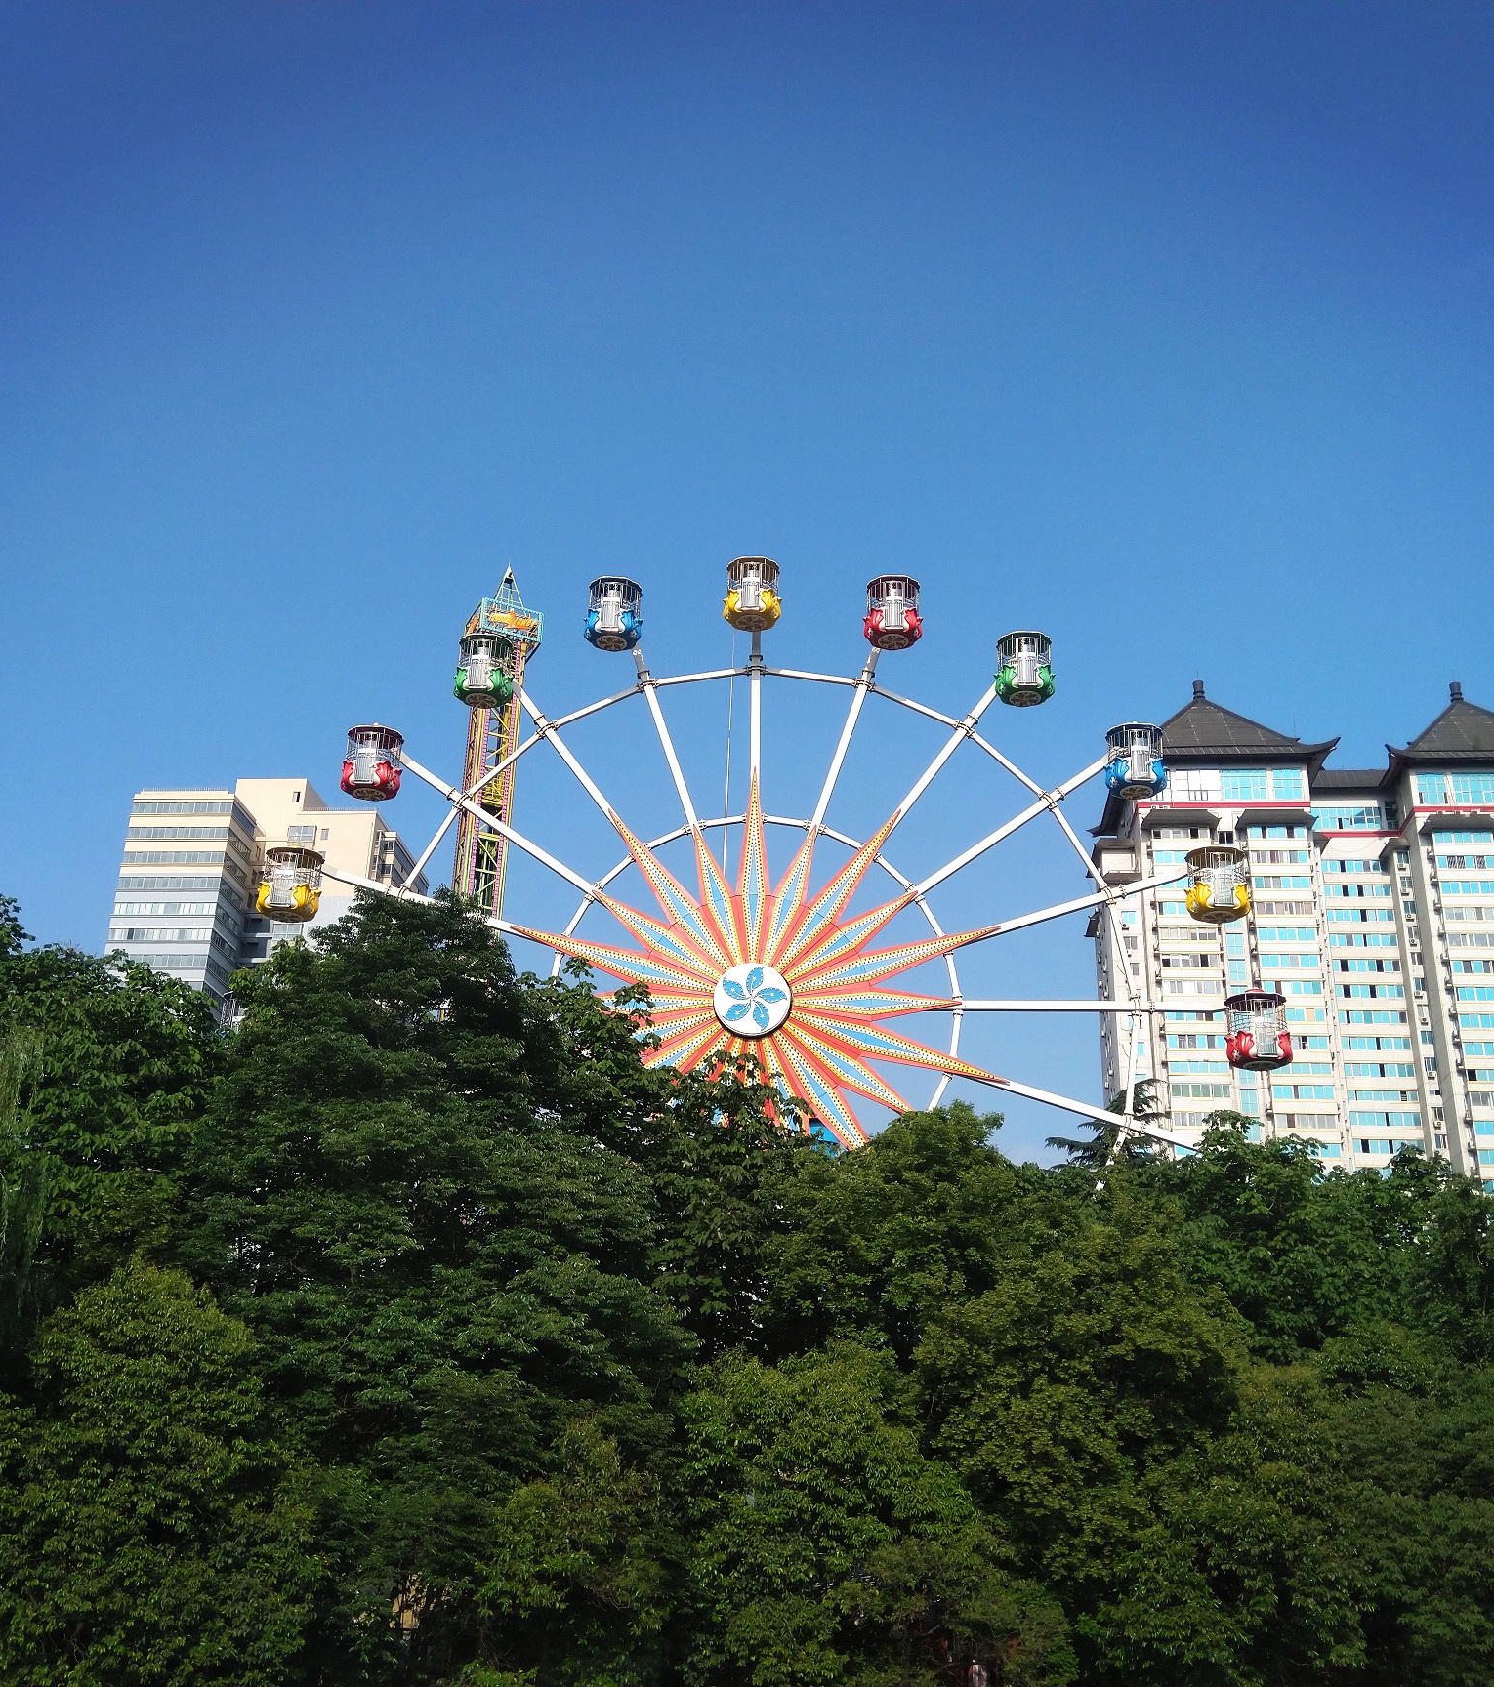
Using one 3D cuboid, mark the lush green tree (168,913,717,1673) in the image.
[{"bbox_3d":[-7.056,8.955,38.184,11.700,17.000,11.200,0,-23,4],"label":"lush green tree"}]

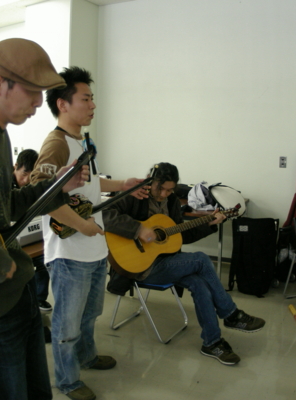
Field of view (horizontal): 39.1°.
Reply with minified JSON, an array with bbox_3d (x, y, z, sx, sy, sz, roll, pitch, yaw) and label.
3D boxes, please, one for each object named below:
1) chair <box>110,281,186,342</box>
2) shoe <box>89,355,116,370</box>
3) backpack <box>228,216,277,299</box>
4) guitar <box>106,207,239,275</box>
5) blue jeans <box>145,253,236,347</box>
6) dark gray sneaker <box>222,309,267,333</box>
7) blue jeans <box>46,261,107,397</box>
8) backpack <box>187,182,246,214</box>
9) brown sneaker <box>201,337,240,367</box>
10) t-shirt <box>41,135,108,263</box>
[{"bbox_3d":[0.039,0.554,2.980,0.480,0.760,0.460,4,9,28],"label":"chair"},{"bbox_3d":[-0.320,0.965,2.550,0.280,0.100,0.100,0,9,-1],"label":"shoe"},{"bbox_3d":[0.941,0.508,3.680,0.400,0.700,0.260,1,8,9],"label":"backpack"},{"bbox_3d":[0.220,0.216,2.931,1.020,0.385,0.115,-19,-10,-22],"label":"guitar"},{"bbox_3d":[0.231,0.630,2.870,0.760,0.550,0.400,4,9,28],"label":"blue jeans"},{"bbox_3d":[0.621,0.775,2.680,0.285,0.120,0.110,6,10,34],"label":"dark gray sneaker"},{"bbox_3d":[-0.393,0.649,2.320,0.340,0.840,0.420,5,9,30],"label":"blue jeans"},{"bbox_3d":[0.666,-0.005,4.050,0.450,0.330,0.420,8,11,44],"label":"backpack"},{"bbox_3d":[0.455,0.946,2.619,0.105,0.110,0.285,-9,12,-44],"label":"brown sneaker"},{"bbox_3d":[-0.397,-0.003,2.220,0.270,0.660,0.450,5,9,30],"label":"t-shirt"}]

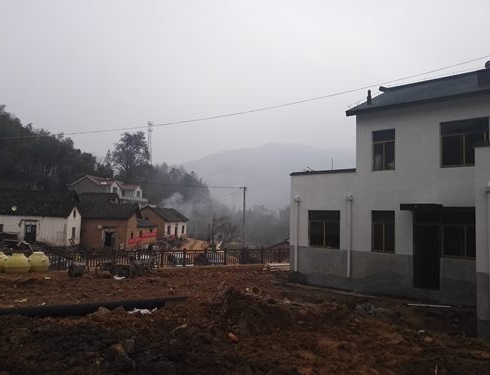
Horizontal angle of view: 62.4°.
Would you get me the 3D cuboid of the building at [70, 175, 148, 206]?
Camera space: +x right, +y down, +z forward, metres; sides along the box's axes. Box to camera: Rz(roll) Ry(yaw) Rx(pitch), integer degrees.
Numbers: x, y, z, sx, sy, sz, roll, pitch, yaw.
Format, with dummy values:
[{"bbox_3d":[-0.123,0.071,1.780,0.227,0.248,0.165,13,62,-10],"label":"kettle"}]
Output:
[{"bbox_3d":[-43.800,2.206,132.087,10.500,10.000,20.000,-1,-4,22],"label":"building"}]

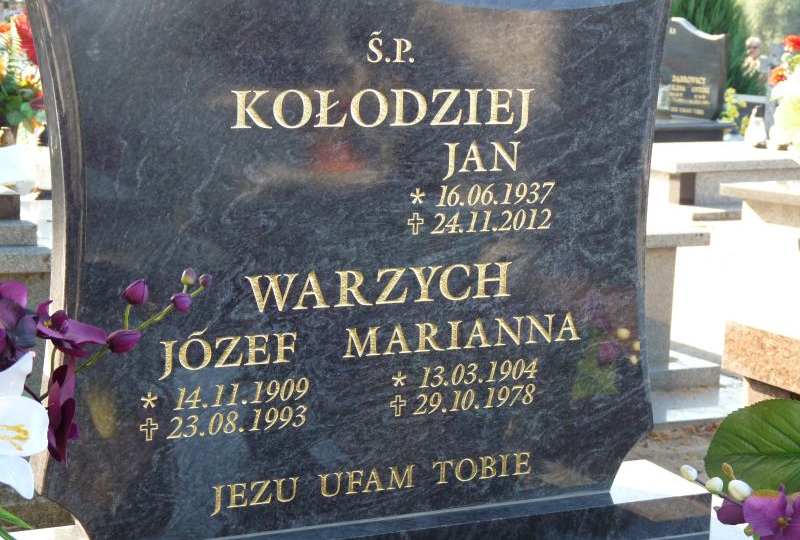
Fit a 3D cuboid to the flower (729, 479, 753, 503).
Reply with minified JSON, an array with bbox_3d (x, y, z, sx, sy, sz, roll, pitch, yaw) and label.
[{"bbox_3d":[0.386,0.250,2.120,0.027,0.026,0.026,5,10,21],"label":"flower"}]

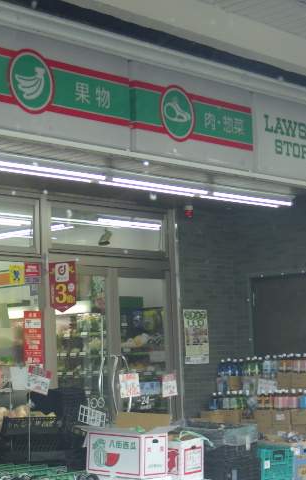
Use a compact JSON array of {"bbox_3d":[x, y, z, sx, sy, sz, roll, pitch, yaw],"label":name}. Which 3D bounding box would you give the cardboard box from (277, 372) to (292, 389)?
[{"bbox_3d":[1.280,1.296,10.569,0.187,0.153,0.250,-9,-9,42],"label":"cardboard box"}]

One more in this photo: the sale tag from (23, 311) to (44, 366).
[{"bbox_3d":[-1.069,0.880,10.274,0.010,0.469,0.222,-8,-8,41],"label":"sale tag"}]

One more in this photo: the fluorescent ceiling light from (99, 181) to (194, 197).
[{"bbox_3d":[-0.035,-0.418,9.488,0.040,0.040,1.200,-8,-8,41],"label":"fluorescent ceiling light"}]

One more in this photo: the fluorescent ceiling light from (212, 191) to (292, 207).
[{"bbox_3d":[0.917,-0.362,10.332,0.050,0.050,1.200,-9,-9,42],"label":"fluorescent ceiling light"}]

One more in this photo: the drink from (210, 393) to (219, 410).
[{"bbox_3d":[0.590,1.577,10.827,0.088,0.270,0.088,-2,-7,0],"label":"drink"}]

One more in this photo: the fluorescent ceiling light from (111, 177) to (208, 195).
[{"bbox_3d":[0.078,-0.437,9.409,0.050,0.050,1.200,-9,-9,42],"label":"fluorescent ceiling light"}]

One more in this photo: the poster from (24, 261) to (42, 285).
[{"bbox_3d":[-1.007,0.281,9.597,0.010,0.190,0.195,-7,-7,39],"label":"poster"}]

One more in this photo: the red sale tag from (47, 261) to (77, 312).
[{"bbox_3d":[-0.806,0.422,10.336,0.330,0.455,0.020,-7,-8,34],"label":"red sale tag"}]

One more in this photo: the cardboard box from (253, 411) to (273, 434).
[{"bbox_3d":[1.097,1.653,10.518,0.202,0.202,0.290,-7,-7,39],"label":"cardboard box"}]

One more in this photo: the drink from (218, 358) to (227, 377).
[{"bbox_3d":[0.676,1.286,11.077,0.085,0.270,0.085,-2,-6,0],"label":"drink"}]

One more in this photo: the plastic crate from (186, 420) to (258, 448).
[{"bbox_3d":[0.614,1.755,10.232,0.394,0.170,0.547,-7,-7,39],"label":"plastic crate"}]

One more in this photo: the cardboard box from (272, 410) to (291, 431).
[{"bbox_3d":[1.251,1.625,10.393,0.197,0.182,0.290,-7,-7,39],"label":"cardboard box"}]

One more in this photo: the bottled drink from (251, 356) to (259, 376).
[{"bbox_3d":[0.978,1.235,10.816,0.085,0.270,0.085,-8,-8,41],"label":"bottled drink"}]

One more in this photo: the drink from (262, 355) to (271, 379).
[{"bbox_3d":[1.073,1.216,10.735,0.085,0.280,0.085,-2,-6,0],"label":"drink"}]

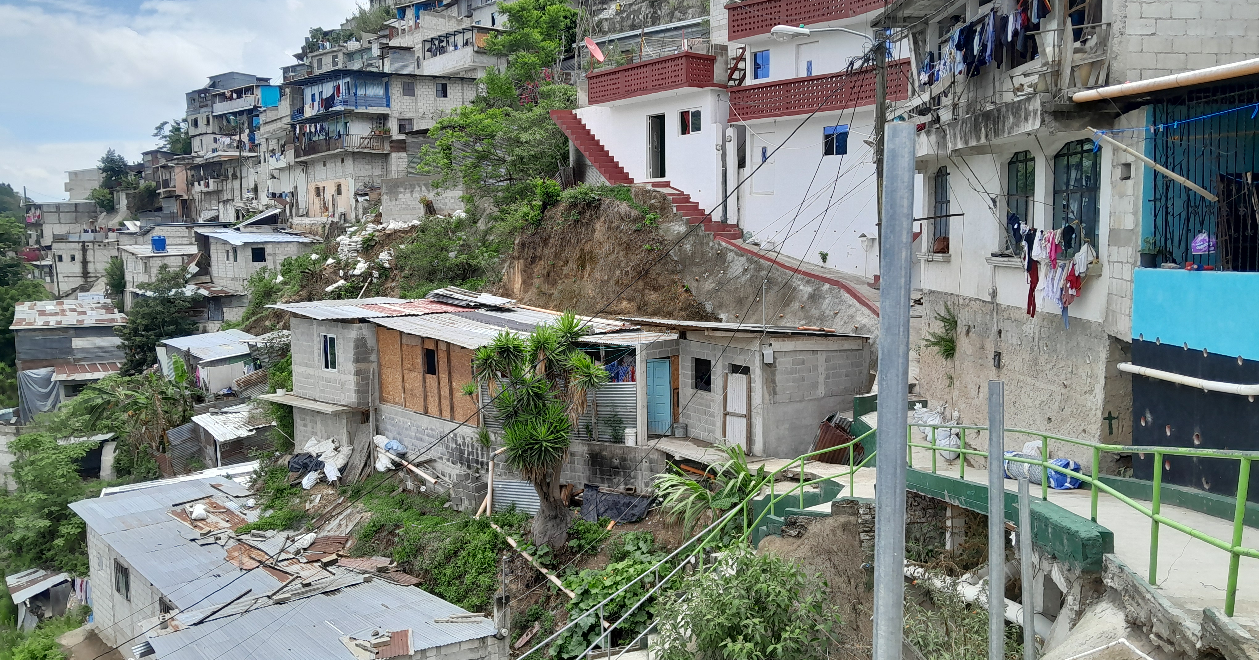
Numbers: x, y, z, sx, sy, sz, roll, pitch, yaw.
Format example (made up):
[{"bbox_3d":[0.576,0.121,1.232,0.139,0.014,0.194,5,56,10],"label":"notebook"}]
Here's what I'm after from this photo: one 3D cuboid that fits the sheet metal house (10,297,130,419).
[{"bbox_3d":[-32.372,1.490,54.506,5.600,5.900,4.800,-4,7,-32],"label":"sheet metal house"}]

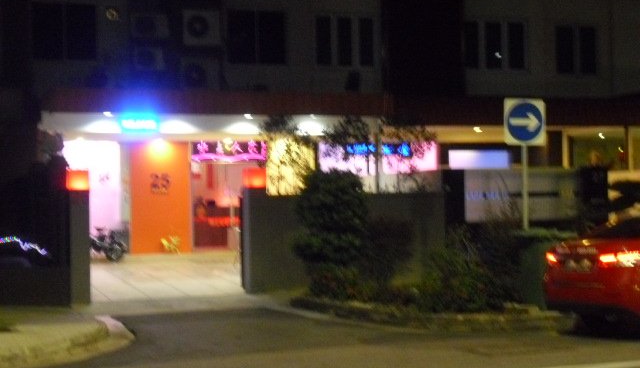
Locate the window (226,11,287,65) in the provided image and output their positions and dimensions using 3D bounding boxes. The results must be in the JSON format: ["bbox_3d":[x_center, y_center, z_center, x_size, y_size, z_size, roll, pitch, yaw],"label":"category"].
[{"bbox_3d":[-1.643,-3.841,31.469,1.581,1.389,0.130,-1,0,-19],"label":"window"}]

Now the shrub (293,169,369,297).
[{"bbox_3d":[0.156,0.752,17.900,1.080,1.880,1.080,-1,0,0],"label":"shrub"}]

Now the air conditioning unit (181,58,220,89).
[{"bbox_3d":[-2.701,-2.452,27.163,0.870,0.790,0.330,-1,0,-20],"label":"air conditioning unit"}]

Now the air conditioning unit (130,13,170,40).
[{"bbox_3d":[-3.776,-3.509,26.772,0.870,0.570,0.310,-1,0,-20],"label":"air conditioning unit"}]

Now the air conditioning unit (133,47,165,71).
[{"bbox_3d":[-3.807,-2.794,26.756,0.710,0.500,0.290,-1,0,-20],"label":"air conditioning unit"}]

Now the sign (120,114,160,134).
[{"bbox_3d":[-4.390,-1.476,29.209,0.966,0.450,0.130,-1,0,-19],"label":"sign"}]

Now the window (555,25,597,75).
[{"bbox_3d":[6.433,-3.367,30.200,1.170,1.210,0.150,-1,0,-20],"label":"window"}]

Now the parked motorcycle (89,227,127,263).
[{"bbox_3d":[-5.500,1.410,28.900,1.700,0.960,0.650,-1,0,12],"label":"parked motorcycle"}]

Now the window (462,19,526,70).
[{"bbox_3d":[4.933,-3.906,33.772,1.931,1.407,0.130,-1,0,-19],"label":"window"}]

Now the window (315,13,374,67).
[{"bbox_3d":[0.584,-3.398,28.656,1.470,1.200,0.150,-1,0,-20],"label":"window"}]

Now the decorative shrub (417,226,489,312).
[{"bbox_3d":[1.742,1.124,15.800,0.920,1.080,0.900,-1,0,-19],"label":"decorative shrub"}]

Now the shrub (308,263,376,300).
[{"bbox_3d":[0.270,1.282,15.800,0.900,0.520,0.750,-1,0,-20],"label":"shrub"}]

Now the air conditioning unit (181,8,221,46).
[{"bbox_3d":[-2.679,-3.538,27.171,0.850,0.800,0.330,-1,0,-20],"label":"air conditioning unit"}]

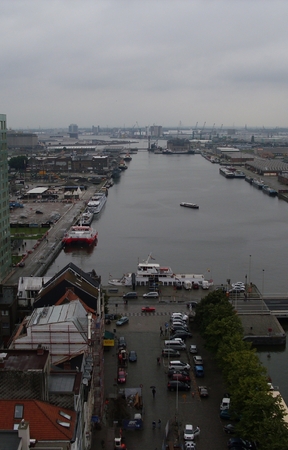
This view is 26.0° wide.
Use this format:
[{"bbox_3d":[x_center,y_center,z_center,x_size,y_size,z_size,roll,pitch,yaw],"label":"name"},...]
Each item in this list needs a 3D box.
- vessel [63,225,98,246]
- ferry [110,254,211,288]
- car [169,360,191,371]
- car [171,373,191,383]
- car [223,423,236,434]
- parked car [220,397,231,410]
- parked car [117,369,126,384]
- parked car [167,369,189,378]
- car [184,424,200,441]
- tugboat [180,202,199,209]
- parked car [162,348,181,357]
[{"bbox_3d":[-29.600,3.732,297.297,13.600,8.400,30.000,0,9,0],"label":"vessel"},{"bbox_3d":[5.600,15.602,208.255,34.500,11.600,7.200,0,9,0],"label":"ferry"},{"bbox_3d":[7.743,30.202,134.411,4.560,1.620,1.800,0,9,0],"label":"car"},{"bbox_3d":[7.670,31.182,128.686,3.810,1.460,1.700,0,9,0],"label":"car"},{"bbox_3d":[15.958,34.712,106.242,4.100,1.450,1.720,4,10,22],"label":"car"},{"bbox_3d":[15.050,33.303,116.295,1.720,1.600,4.100,1,9,8],"label":"parked car"},{"bbox_3d":[-4.500,31.353,128.844,1.720,1.500,4.400,0,9,-3],"label":"parked car"},{"bbox_3d":[7.271,30.788,131.130,4.390,1.480,1.750,0,9,0],"label":"parked car"},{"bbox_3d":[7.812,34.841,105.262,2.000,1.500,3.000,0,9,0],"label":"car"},{"bbox_3d":[30.600,-12.833,415.159,4.100,3.100,15.000,-8,12,-39],"label":"tugboat"},{"bbox_3d":[6.200,29.091,142.964,4.100,1.520,1.750,0,9,3],"label":"parked car"}]

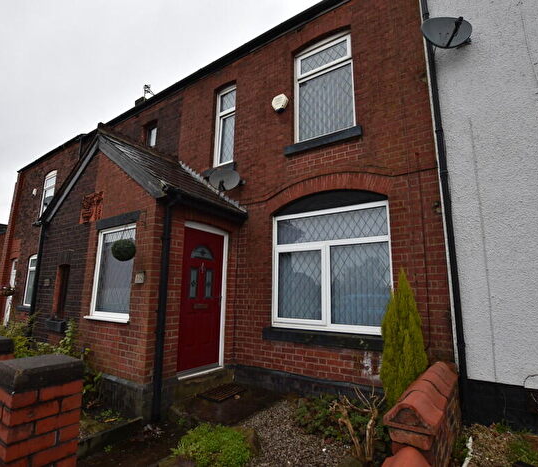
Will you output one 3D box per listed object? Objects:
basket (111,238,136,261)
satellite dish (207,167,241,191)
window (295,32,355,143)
[{"bbox_3d":[-1.751,0.193,3.516,0.270,0.270,0.270,-6,-13,33],"label":"basket"},{"bbox_3d":[-0.763,-0.938,5.020,0.530,0.440,0.280,0,-11,3],"label":"satellite dish"},{"bbox_3d":[0.891,-2.294,4.659,0.990,1.720,0.100,-6,-13,33],"label":"window"}]

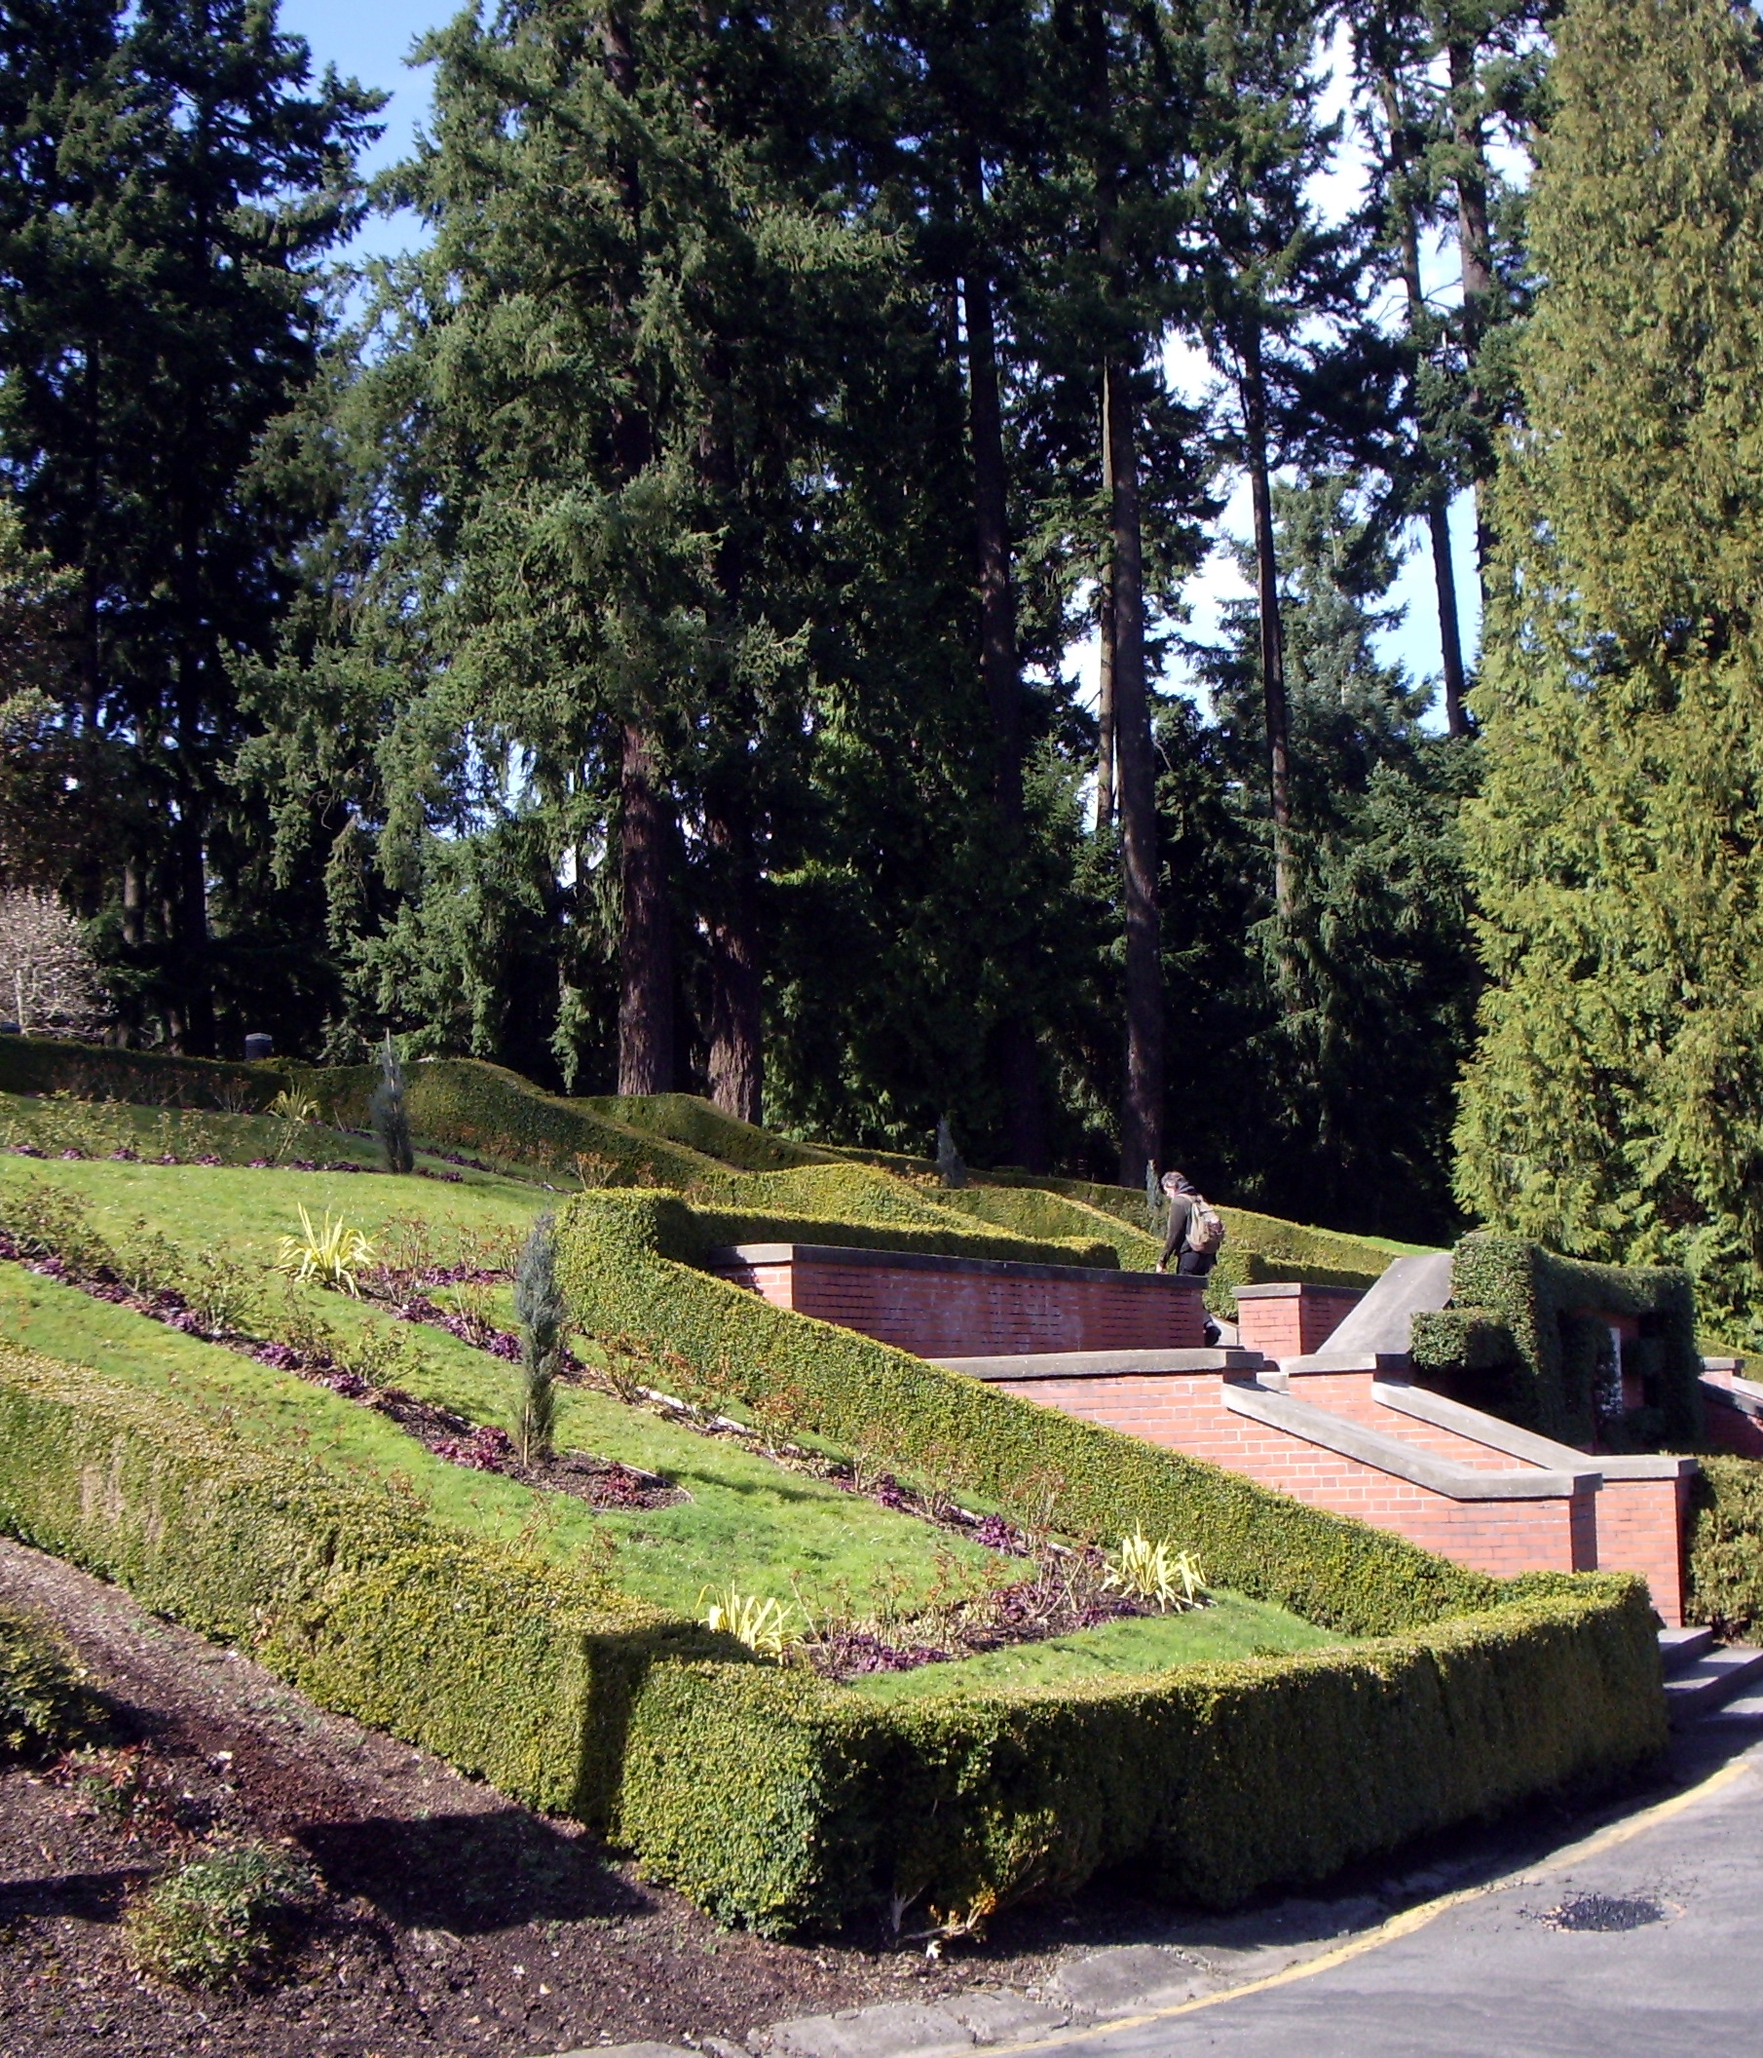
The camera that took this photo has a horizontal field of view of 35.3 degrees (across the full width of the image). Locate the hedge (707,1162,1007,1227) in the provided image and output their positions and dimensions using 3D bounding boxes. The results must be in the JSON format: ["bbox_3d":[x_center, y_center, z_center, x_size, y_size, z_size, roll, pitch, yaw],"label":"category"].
[{"bbox_3d":[-0.221,1.880,26.435,3.100,1.100,0.850,-6,-8,26],"label":"hedge"}]

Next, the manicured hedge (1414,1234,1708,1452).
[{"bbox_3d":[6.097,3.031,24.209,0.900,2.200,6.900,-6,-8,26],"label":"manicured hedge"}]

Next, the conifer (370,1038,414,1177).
[{"bbox_3d":[-3.753,0.589,21.311,0.320,1.050,0.320,-2,-7,0],"label":"conifer"}]

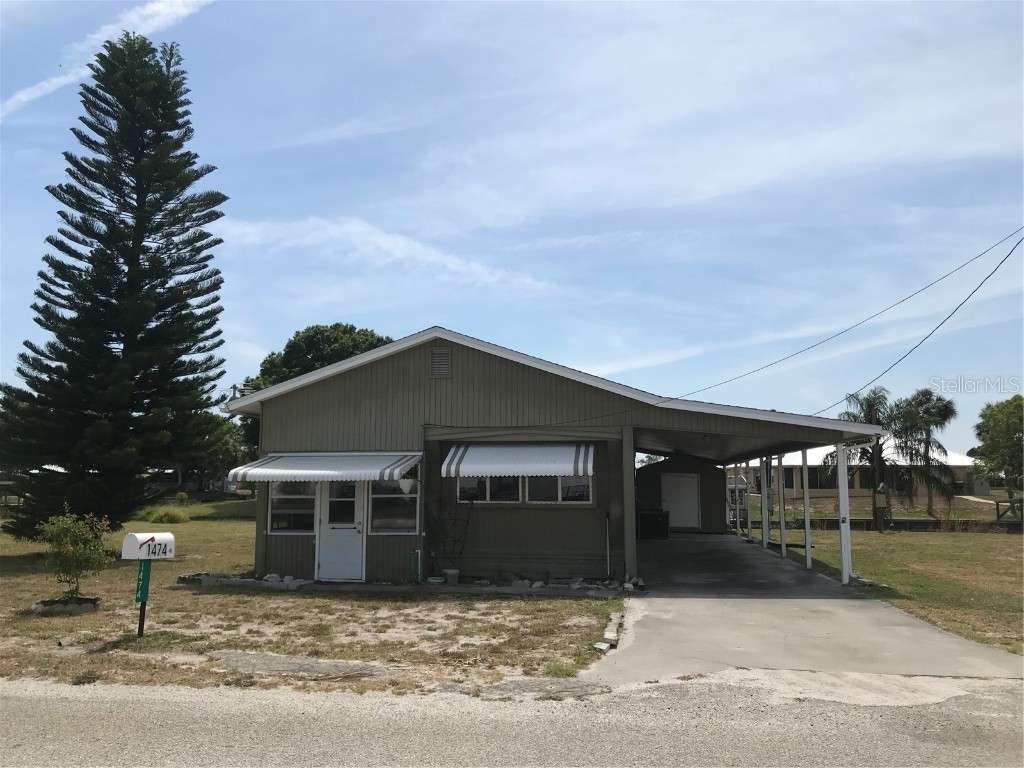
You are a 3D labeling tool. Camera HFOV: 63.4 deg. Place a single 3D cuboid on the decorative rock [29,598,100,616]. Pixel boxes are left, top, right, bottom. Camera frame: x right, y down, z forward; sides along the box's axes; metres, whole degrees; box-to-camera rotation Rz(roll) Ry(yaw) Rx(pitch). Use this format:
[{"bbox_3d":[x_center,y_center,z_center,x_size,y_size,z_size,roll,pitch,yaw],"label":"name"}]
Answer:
[{"bbox_3d":[-6.132,3.056,11.350,0.900,0.160,0.780,0,-7,0],"label":"decorative rock"}]

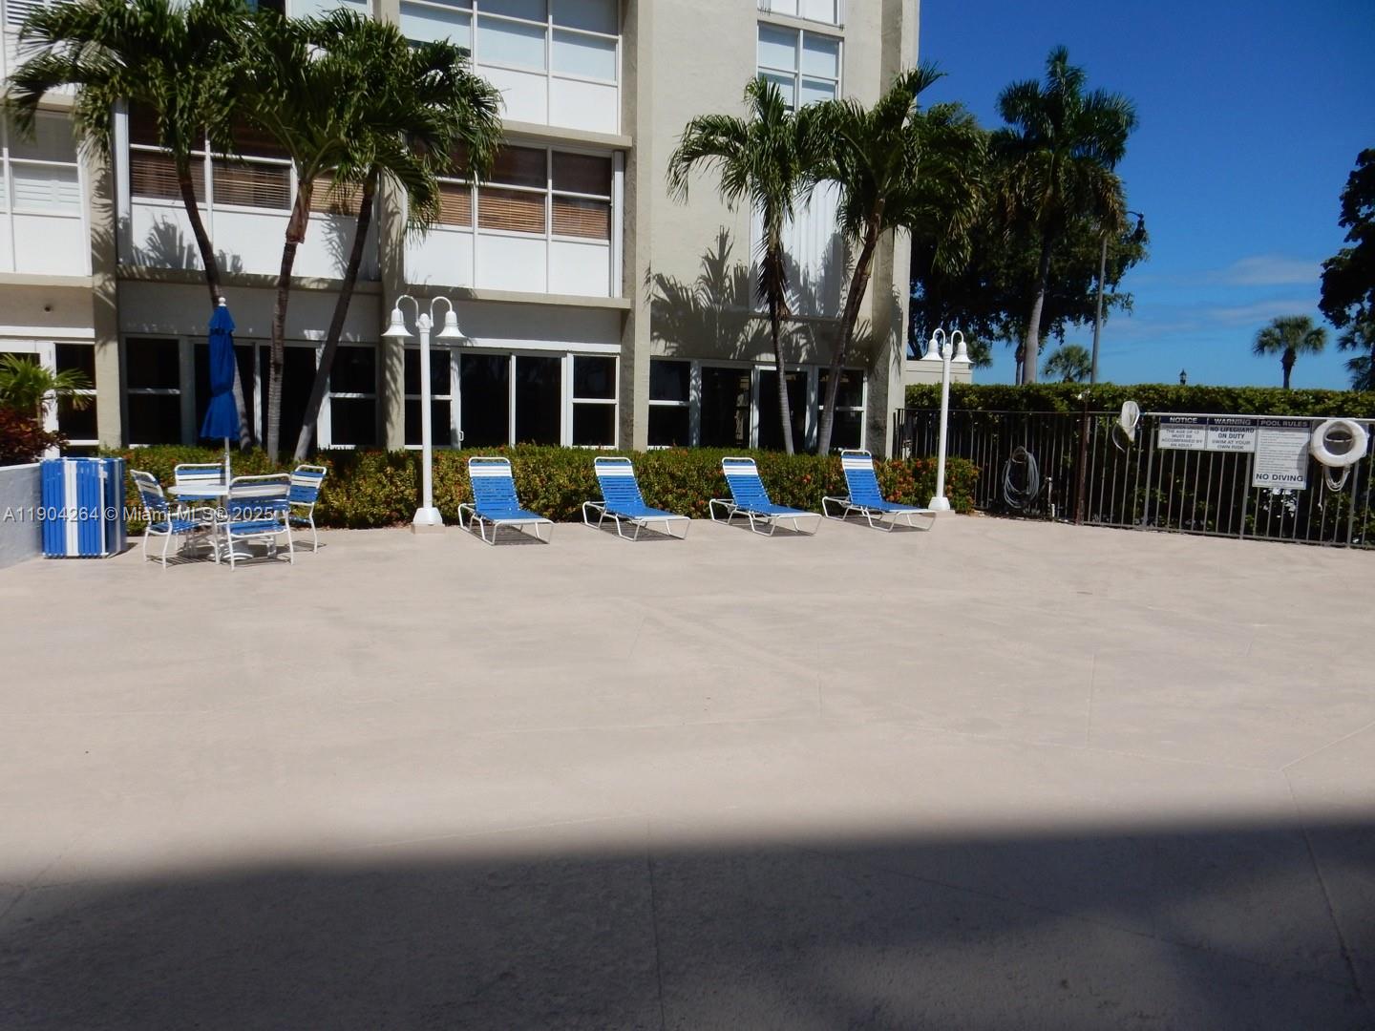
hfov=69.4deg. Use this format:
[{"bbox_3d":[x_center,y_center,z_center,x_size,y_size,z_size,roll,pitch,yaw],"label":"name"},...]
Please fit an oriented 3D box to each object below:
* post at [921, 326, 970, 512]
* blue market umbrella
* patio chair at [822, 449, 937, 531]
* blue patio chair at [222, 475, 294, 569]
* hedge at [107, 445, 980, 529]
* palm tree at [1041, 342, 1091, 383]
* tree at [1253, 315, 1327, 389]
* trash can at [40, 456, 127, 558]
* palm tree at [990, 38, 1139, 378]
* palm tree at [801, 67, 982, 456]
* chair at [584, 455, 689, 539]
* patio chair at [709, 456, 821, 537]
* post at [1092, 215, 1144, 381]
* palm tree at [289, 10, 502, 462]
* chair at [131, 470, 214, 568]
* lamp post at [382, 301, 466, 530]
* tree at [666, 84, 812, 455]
[{"bbox_3d":[4.007,-1.468,15.347,1.000,2.870,0.370,-3,7,-32],"label":"post"},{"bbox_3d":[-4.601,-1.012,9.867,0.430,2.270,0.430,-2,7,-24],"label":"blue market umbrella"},{"bbox_3d":[2.638,-0.372,13.880,0.640,1.000,1.890,-2,7,-24],"label":"patio chair"},{"bbox_3d":[-4.192,0.036,9.575,0.580,0.870,0.610,-4,8,-42],"label":"blue patio chair"},{"bbox_3d":[-1.186,-0.445,14.128,12.277,1.000,1.050,-1,6,-22],"label":"hedge"},{"bbox_3d":[19.942,-6.588,52.000,3.000,5.200,3.000,-2,7,-24],"label":"palm tree"},{"bbox_3d":[24.851,-5.293,41.308,2.750,5.990,2.750,1,6,0],"label":"tree"},{"bbox_3d":[-6.113,-0.085,10.069,0.580,0.950,0.570,0,6,-12],"label":"trash can"},{"bbox_3d":[10.351,-7.130,28.108,3.808,11.836,3.808,1,6,0],"label":"palm tree"},{"bbox_3d":[3.291,-3.744,16.571,2.909,7.220,2.800,1,6,0],"label":"palm tree"},{"bbox_3d":[-0.656,-0.244,12.553,0.640,0.900,1.970,-2,7,-24],"label":"chair"},{"bbox_3d":[1.000,-0.278,13.178,0.640,0.900,1.910,-2,7,-24],"label":"patio chair"},{"bbox_3d":[14.435,-5.929,33.437,1.400,8.500,0.400,1,6,0],"label":"post"},{"bbox_3d":[-4.051,-3.363,13.543,2.850,6.600,2.700,-2,7,-24],"label":"palm tree"},{"bbox_3d":[-4.924,0.015,9.502,0.620,0.900,0.560,-5,9,-44],"label":"chair"},{"bbox_3d":[-3.260,-1.264,12.311,1.020,2.850,0.420,-2,7,-24],"label":"lamp post"},{"bbox_3d":[0.896,-3.510,15.782,2.400,6.650,2.300,1,7,0],"label":"tree"}]

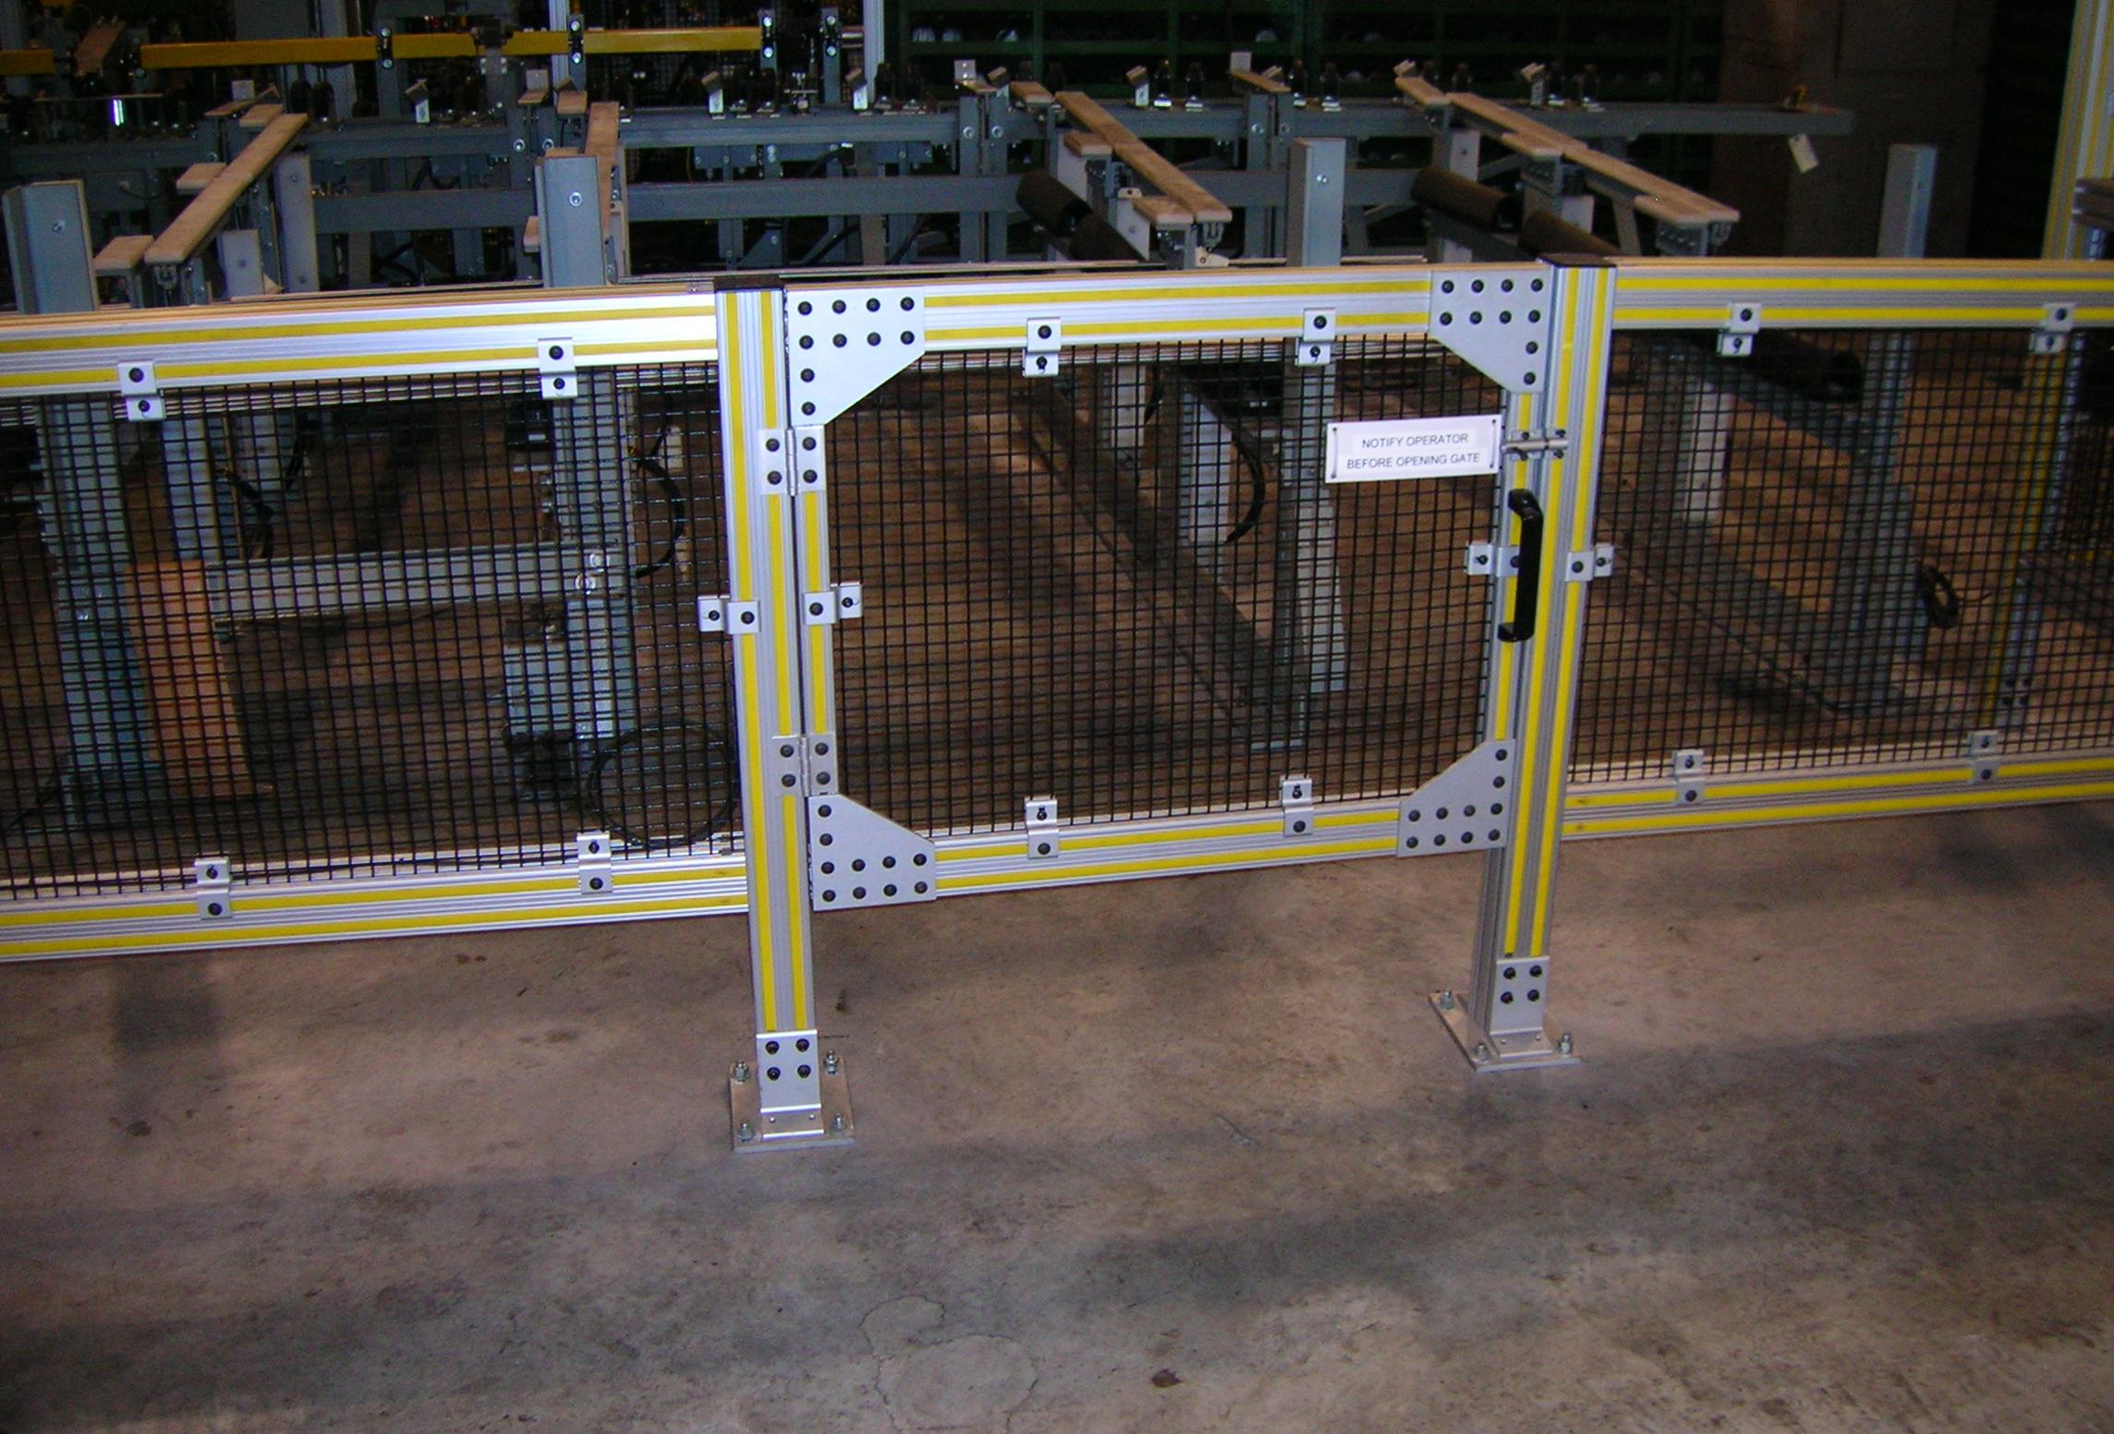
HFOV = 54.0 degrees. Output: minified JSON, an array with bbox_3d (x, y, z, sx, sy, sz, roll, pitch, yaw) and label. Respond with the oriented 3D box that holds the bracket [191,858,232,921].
[{"bbox_3d":[-0.972,0.199,2.394,0.038,0.068,0.025,-4,21,-12],"label":"bracket"}]

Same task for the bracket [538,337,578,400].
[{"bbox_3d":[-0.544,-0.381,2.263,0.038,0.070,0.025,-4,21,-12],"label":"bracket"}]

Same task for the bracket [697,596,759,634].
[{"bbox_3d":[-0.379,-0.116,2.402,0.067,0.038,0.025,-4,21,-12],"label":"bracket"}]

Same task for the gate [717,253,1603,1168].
[{"bbox_3d":[0.141,-0.027,2.588,1.140,1.058,0.197,-4,21,-12],"label":"gate"}]

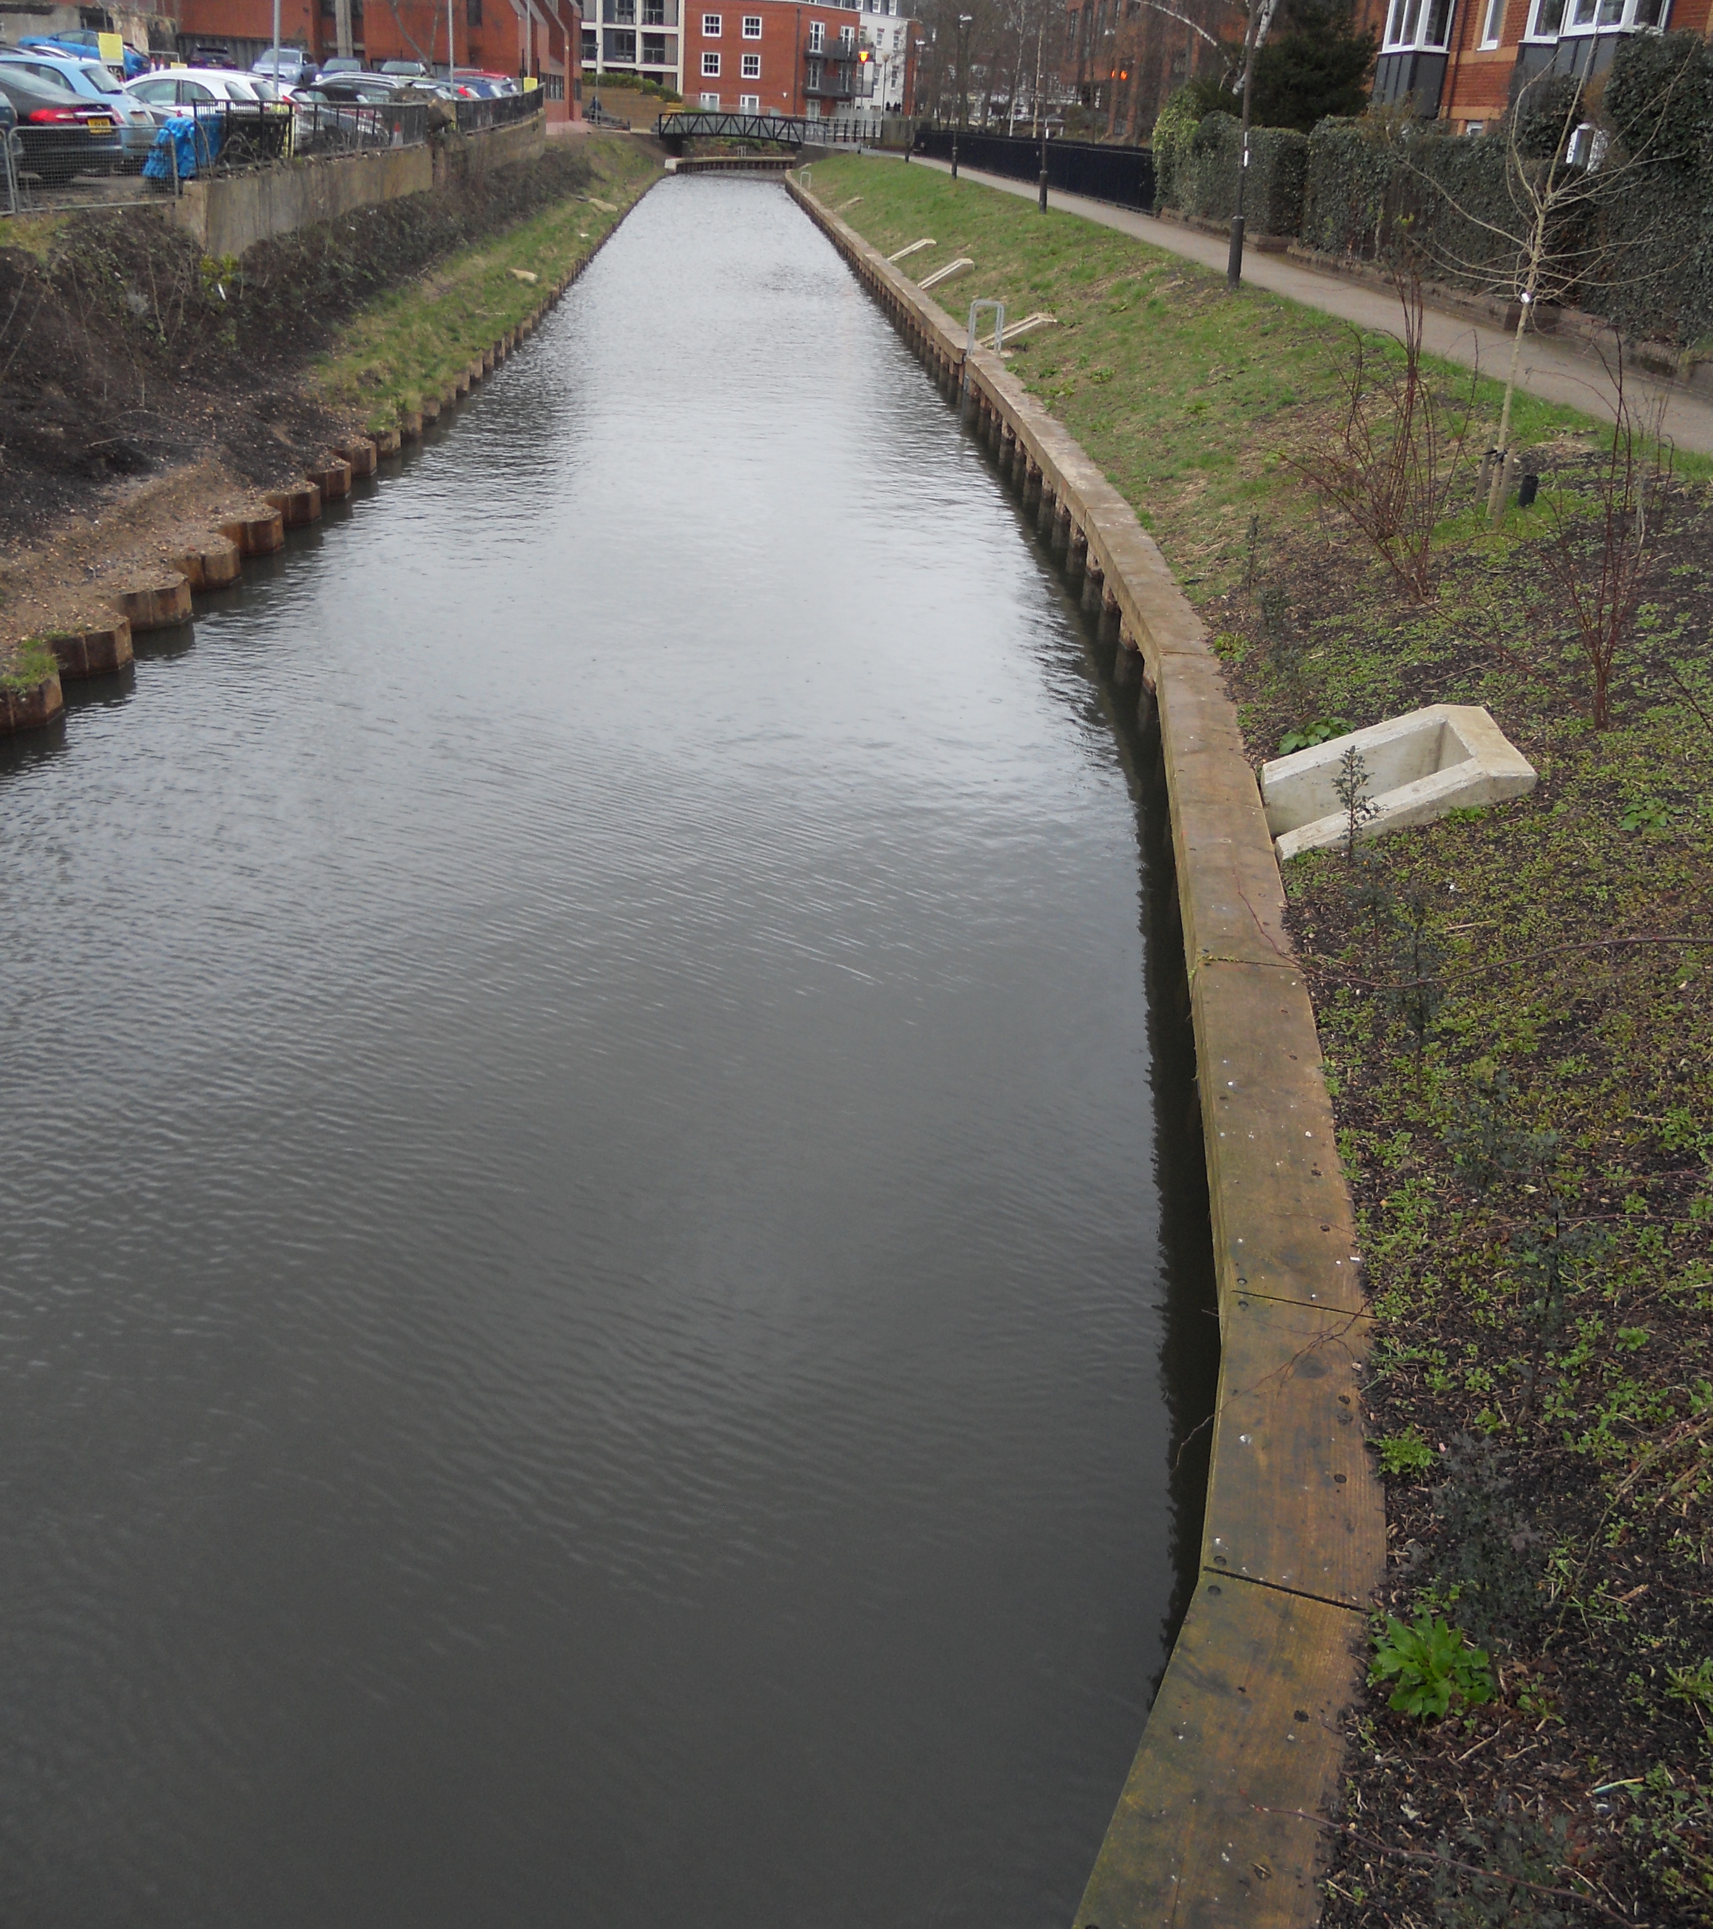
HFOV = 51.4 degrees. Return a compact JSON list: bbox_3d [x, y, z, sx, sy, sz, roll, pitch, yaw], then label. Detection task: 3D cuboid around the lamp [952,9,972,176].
[{"bbox_3d":[3.620,-28.832,59.395,0.500,4.850,0.200,1,26,-4],"label":"lamp"}]

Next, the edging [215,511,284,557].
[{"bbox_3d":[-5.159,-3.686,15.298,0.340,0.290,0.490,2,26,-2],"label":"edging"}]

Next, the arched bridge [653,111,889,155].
[{"bbox_3d":[-5.037,-48.350,103.394,12.800,1.600,2.400,1,26,-4],"label":"arched bridge"}]

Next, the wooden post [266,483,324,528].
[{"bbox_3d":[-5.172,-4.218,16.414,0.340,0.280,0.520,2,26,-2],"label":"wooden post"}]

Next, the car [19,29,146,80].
[{"bbox_3d":[-28.081,-33.052,64.693,4.350,1.460,1.780,11,26,5],"label":"car"}]

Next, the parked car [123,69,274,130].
[{"bbox_3d":[-13.257,-16.205,33.813,4.050,1.460,1.730,5,26,5],"label":"parked car"}]

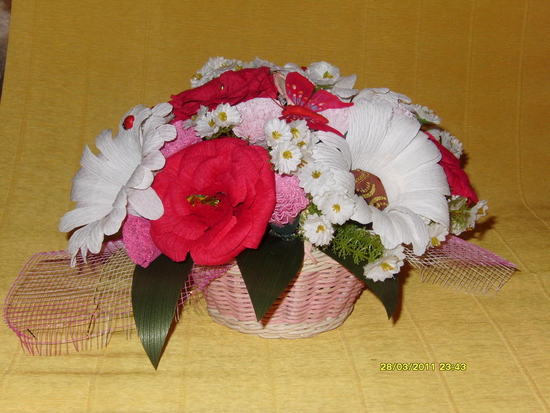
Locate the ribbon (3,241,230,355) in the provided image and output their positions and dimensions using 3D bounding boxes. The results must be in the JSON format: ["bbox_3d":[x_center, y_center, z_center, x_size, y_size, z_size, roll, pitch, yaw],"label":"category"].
[{"bbox_3d":[-0.132,0.070,0.899,0.192,0.065,0.130,0,17,0],"label":"ribbon"}]

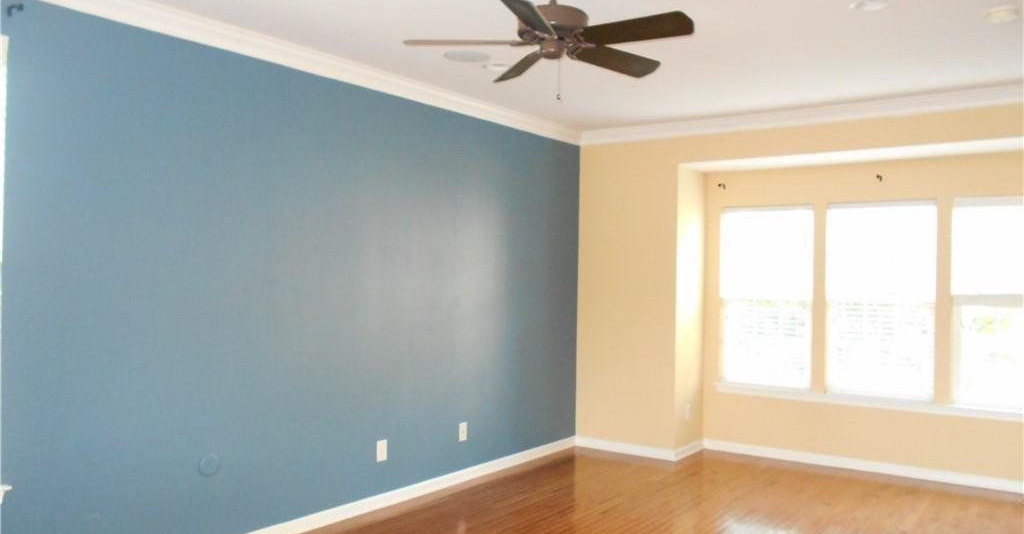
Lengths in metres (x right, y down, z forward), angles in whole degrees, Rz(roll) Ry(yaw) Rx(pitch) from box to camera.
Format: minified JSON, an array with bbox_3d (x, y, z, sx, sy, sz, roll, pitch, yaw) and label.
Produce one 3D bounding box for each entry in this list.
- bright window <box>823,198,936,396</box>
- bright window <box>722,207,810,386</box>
[{"bbox_3d":[2.859,0.253,5.981,0.771,1.520,0.100,1,-1,37],"label":"bright window"},{"bbox_3d":[2.151,0.248,6.516,0.785,1.518,0.100,1,-1,37],"label":"bright window"}]

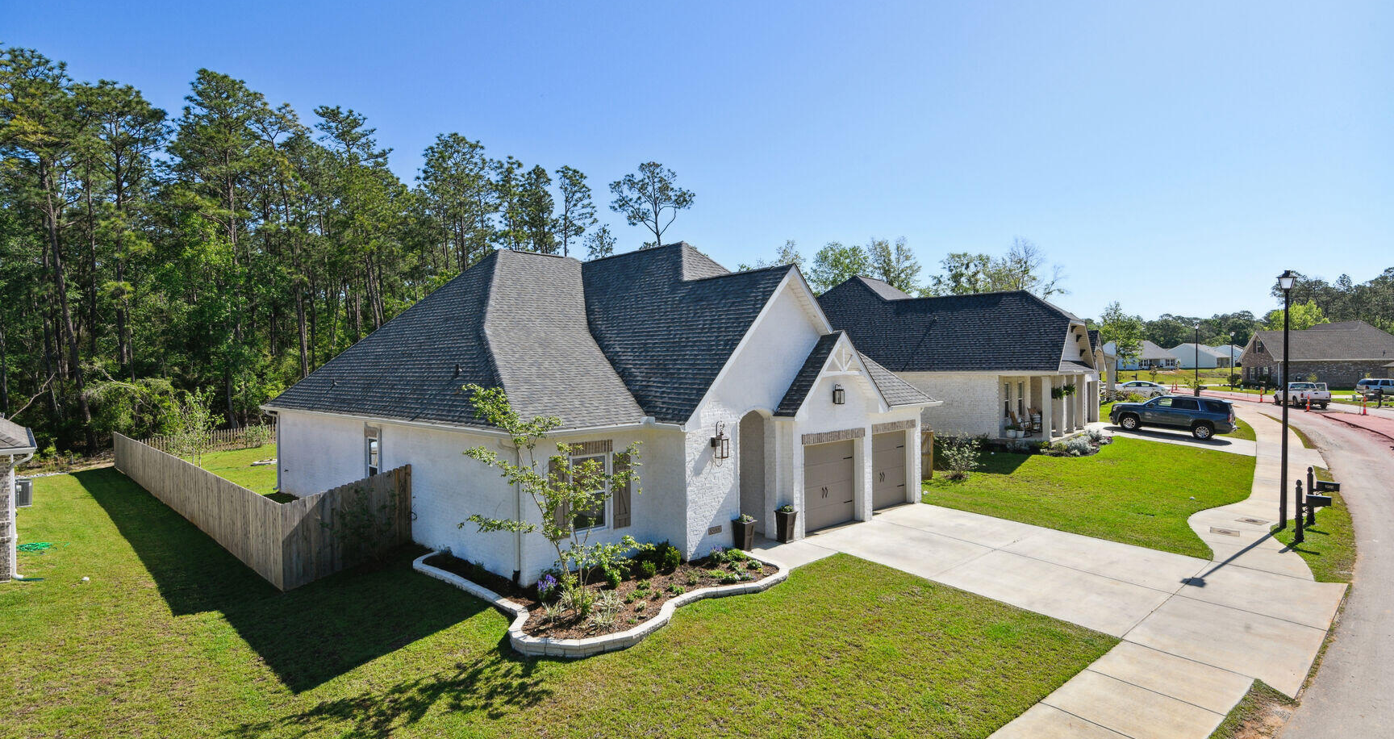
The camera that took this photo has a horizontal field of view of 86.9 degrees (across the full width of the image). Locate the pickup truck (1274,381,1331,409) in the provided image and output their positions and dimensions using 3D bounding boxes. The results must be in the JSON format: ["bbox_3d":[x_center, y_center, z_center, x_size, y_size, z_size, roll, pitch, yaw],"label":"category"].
[{"bbox_3d":[45.028,1.888,54.779,1.916,1.833,5.562,-1,0,22],"label":"pickup truck"}]

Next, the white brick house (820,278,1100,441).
[{"bbox_3d":[10.377,-0.942,39.196,18.500,8.050,11.350,-1,0,39],"label":"white brick house"}]

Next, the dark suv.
[{"bbox_3d":[22.747,2.158,35.217,5.200,1.880,2.050,5,4,37],"label":"dark suv"}]

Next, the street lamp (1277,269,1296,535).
[{"bbox_3d":[14.150,0.786,17.700,0.420,6.367,0.420,0,0,-44],"label":"street lamp"}]

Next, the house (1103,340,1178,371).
[{"bbox_3d":[96.295,-3.063,162.806,12.800,6.500,11.600,-1,0,-24],"label":"house"}]

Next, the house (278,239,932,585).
[{"bbox_3d":[-4.023,0.162,22.951,12.850,7.800,18.500,-1,0,-44],"label":"house"}]

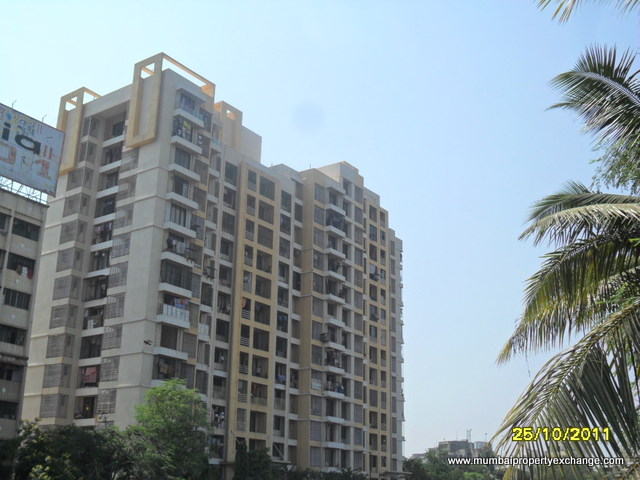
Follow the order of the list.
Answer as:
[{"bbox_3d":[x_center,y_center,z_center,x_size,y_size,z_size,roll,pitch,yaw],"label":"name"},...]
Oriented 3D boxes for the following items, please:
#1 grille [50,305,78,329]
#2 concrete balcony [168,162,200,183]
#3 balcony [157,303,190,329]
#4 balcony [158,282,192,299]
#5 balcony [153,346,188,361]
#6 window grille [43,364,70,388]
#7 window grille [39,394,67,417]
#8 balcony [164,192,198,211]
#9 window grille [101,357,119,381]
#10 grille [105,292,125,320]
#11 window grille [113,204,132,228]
[{"bbox_3d":[-25.136,7.651,79.900,2.488,2.222,1.131,-12,-23,33],"label":"grille"},{"bbox_3d":[-13.121,-6.473,79.138,0.846,0.639,3.501,-12,-23,33],"label":"concrete balcony"},{"bbox_3d":[-13.333,7.028,74.437,0.846,1.701,3.481,-12,-23,33],"label":"balcony"},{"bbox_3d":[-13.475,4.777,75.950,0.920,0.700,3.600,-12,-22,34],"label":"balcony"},{"bbox_3d":[-13.386,10.291,73.298,0.846,0.669,3.422,-12,-23,33],"label":"balcony"},{"bbox_3d":[-25.136,13.157,77.977,2.478,2.163,1.160,-12,-23,33],"label":"window grille"},{"bbox_3d":[-25.130,15.872,77.042,2.507,2.183,1.200,-12,-23,33],"label":"window grille"},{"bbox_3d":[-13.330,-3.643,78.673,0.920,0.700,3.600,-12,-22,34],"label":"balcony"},{"bbox_3d":[-18.992,11.752,73.711,2.490,2.150,0.250,-12,-22,34],"label":"window grille"},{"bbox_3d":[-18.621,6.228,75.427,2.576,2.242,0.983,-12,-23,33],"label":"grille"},{"bbox_3d":[-18.751,-2.233,78.234,2.490,2.250,0.250,-12,-22,34],"label":"window grille"}]

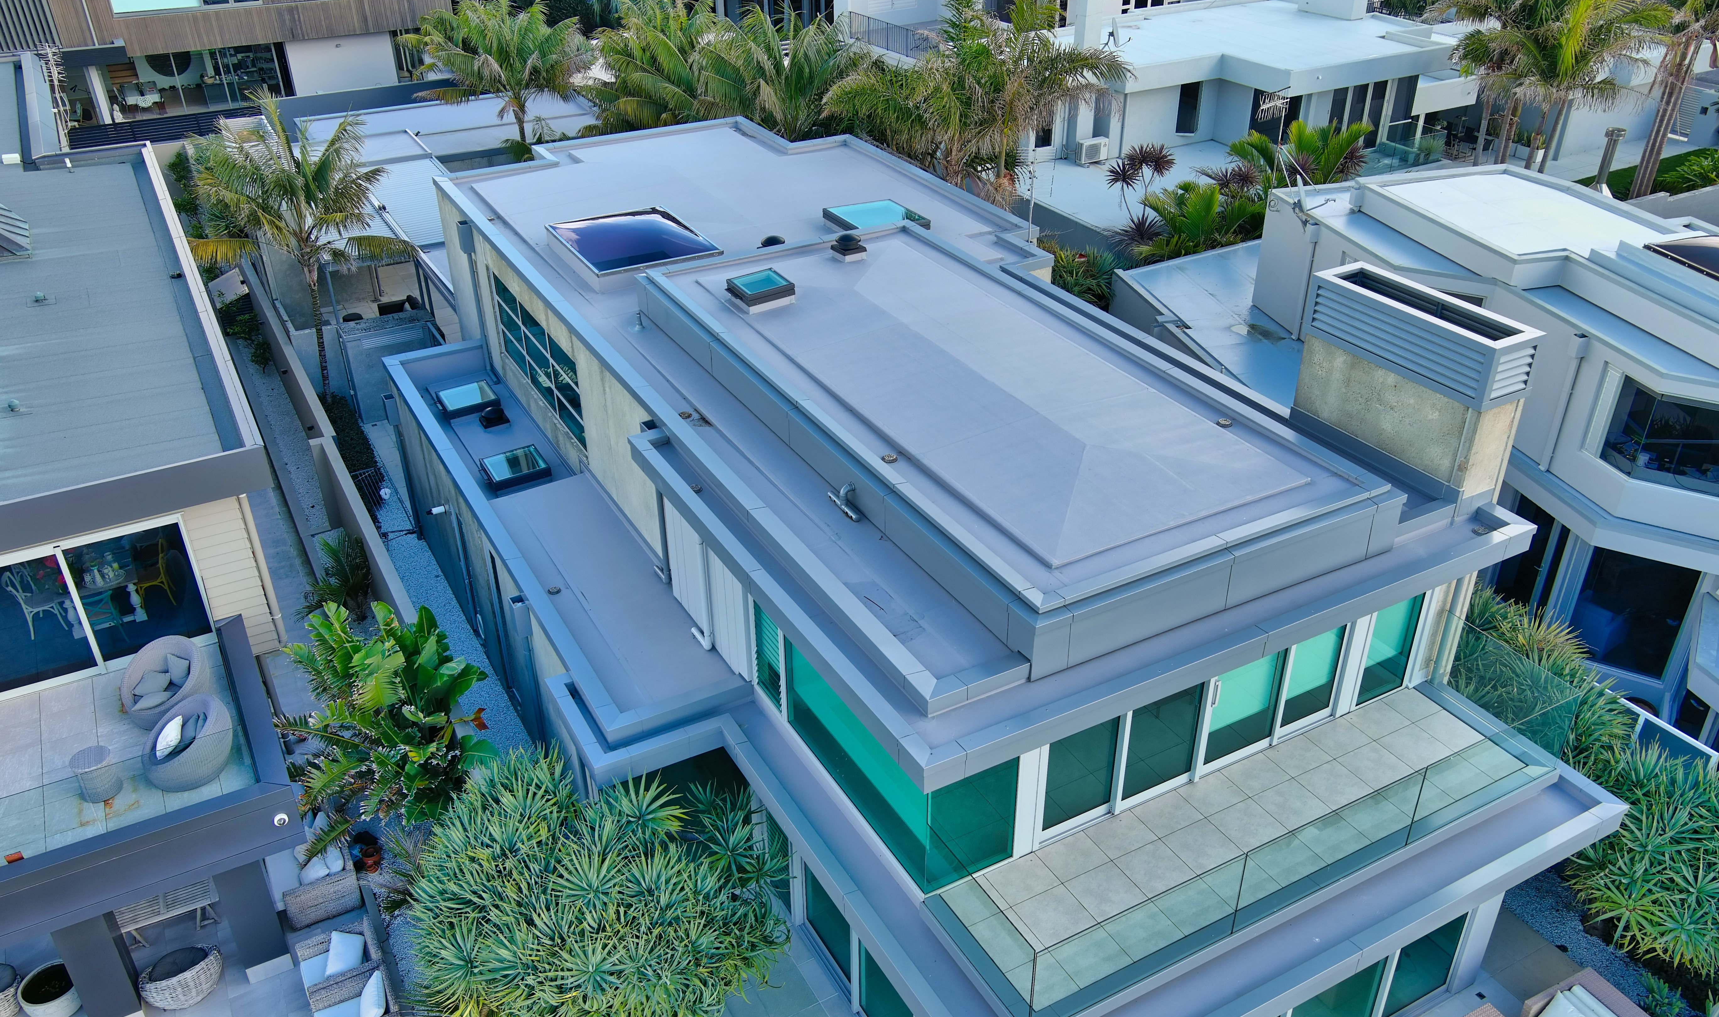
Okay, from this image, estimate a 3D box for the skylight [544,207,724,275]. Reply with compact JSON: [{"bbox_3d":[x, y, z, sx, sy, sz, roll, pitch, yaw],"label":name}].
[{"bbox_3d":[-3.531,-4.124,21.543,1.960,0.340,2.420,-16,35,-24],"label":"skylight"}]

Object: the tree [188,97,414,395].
[{"bbox_3d":[-11.064,-5.069,28.006,4.300,6.150,4.300,-1,31,0],"label":"tree"}]

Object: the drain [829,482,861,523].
[{"bbox_3d":[-0.143,-0.128,14.785,0.180,0.290,0.660,-16,34,-25],"label":"drain"}]

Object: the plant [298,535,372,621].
[{"bbox_3d":[-8.668,1.238,22.875,1.250,1.500,1.300,-16,35,-24],"label":"plant"}]

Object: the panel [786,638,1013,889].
[{"bbox_3d":[0.331,2.071,13.875,0.960,1.900,2.950,-16,34,-25],"label":"panel"}]

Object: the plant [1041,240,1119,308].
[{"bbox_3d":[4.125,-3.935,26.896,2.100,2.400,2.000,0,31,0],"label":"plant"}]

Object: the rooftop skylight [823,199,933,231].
[{"bbox_3d":[0.303,-4.536,22.111,1.220,0.310,1.280,-16,34,-25],"label":"rooftop skylight"}]

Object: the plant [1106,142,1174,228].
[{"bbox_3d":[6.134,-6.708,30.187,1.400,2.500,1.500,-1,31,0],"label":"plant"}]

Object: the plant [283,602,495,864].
[{"bbox_3d":[-6.384,2.814,18.697,2.750,3.100,3.100,-16,35,-24],"label":"plant"}]

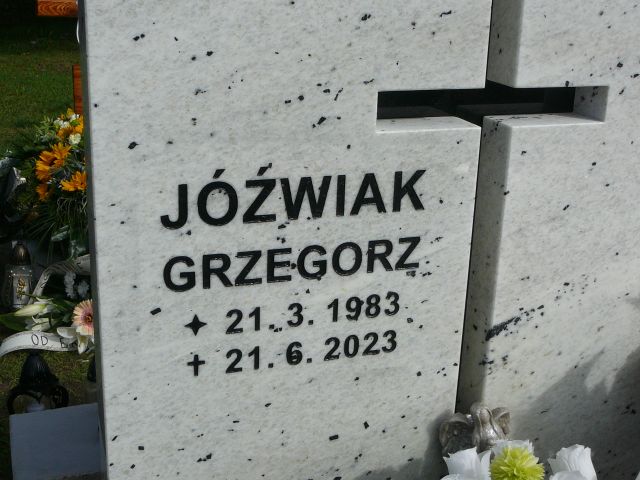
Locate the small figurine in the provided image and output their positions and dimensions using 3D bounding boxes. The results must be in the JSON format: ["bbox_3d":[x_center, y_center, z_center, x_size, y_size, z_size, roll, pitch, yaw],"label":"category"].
[{"bbox_3d":[0.214,0.278,1.248,0.100,0.120,0.070,-5,19,-19],"label":"small figurine"}]

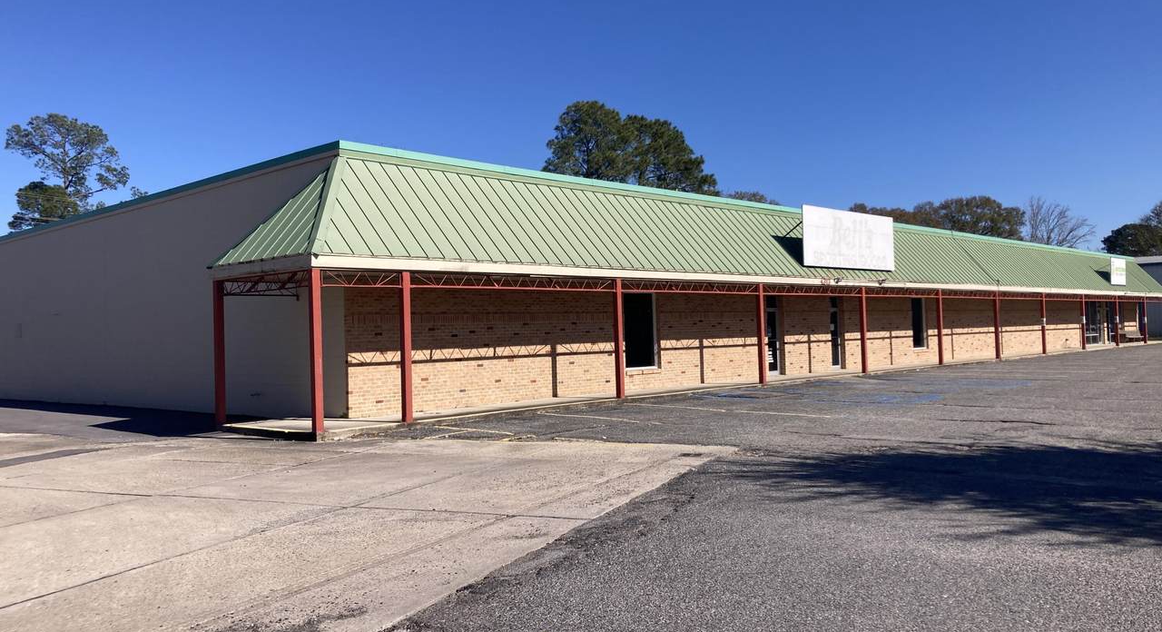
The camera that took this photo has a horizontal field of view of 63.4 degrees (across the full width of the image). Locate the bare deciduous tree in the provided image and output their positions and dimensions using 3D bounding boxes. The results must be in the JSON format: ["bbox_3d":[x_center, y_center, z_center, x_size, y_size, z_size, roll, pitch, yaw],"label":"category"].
[{"bbox_3d":[43.222,-4.392,85.000,7.400,12.800,7.400,-3,-2,27],"label":"bare deciduous tree"}]

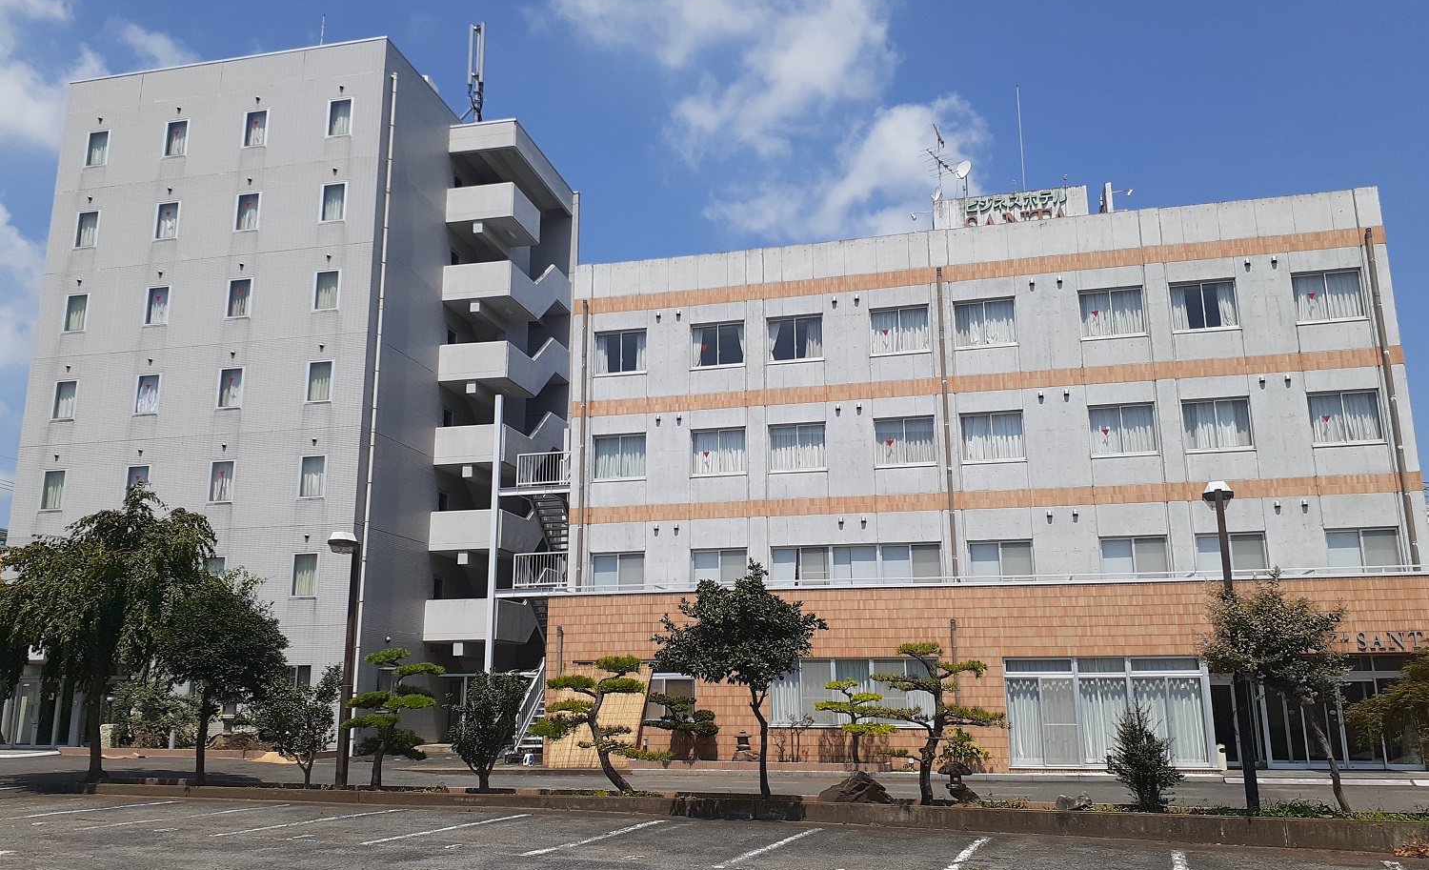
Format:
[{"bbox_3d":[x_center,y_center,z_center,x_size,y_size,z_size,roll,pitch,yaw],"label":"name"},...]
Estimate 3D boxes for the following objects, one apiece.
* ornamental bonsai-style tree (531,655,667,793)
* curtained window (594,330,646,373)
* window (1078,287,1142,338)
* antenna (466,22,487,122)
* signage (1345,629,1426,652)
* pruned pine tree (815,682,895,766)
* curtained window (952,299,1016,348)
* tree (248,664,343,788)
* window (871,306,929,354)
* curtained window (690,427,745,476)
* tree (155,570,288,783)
[{"bbox_3d":[-2.016,5.001,19.263,2.301,2.260,1.956,-3,-14,14],"label":"ornamental bonsai-style tree"},{"bbox_3d":[-2.667,-2.323,31.770,1.576,1.335,0.150,-3,-14,14],"label":"curtained window"},{"bbox_3d":[10.279,-3.141,28.776,1.570,1.348,0.150,-3,-13,13],"label":"window"},{"bbox_3d":[-9.754,-14.712,45.888,0.750,5.007,0.650,-3,-13,12],"label":"antenna"},{"bbox_3d":[14.817,4.504,24.435,1.651,0.422,0.100,-3,-13,13],"label":"signage"},{"bbox_3d":[3.332,6.784,26.289,1.929,2.014,1.389,-3,-14,13],"label":"pruned pine tree"},{"bbox_3d":[7.102,-2.921,29.194,1.564,1.304,0.150,-3,-14,13],"label":"curtained window"},{"bbox_3d":[-7.853,5.466,20.877,1.690,2.207,1.605,-3,-14,14],"label":"tree"},{"bbox_3d":[5.160,-2.890,30.962,1.614,1.376,0.150,-3,-13,13],"label":"window"},{"bbox_3d":[0.115,0.484,30.168,1.544,1.276,0.150,-3,-14,13],"label":"curtained window"},{"bbox_3d":[-9.776,4.723,22.040,2.299,4.122,2.184,6,-14,-23],"label":"tree"}]

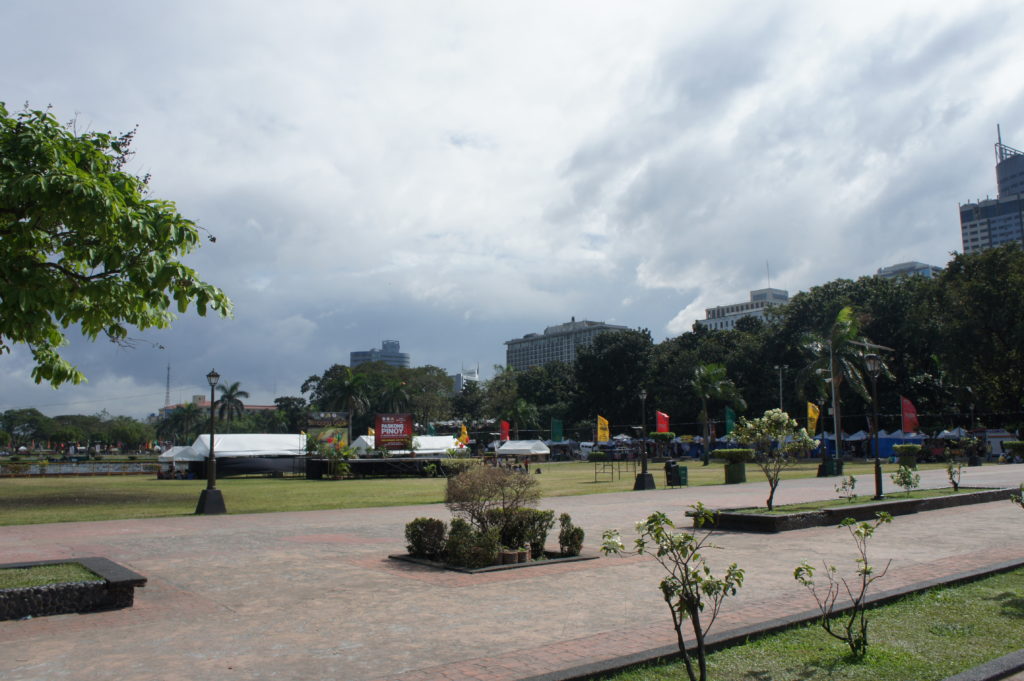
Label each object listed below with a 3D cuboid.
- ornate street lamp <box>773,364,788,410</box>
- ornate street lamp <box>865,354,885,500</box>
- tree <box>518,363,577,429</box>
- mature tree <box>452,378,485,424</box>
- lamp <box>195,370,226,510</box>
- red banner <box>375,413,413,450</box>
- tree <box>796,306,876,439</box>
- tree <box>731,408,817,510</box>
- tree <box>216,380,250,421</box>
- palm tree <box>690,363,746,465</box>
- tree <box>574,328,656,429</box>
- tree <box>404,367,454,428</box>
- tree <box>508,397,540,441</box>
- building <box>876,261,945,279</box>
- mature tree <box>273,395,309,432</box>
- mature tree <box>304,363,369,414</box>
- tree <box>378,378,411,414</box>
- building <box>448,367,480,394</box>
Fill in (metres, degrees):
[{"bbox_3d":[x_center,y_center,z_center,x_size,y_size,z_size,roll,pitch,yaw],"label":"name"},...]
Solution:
[{"bbox_3d":[27.060,7.240,80.360,1.500,9.570,0.500,-3,-8,18],"label":"ornate street lamp"},{"bbox_3d":[10.958,2.613,24.099,0.480,4.329,0.480,5,-9,-37],"label":"ornate street lamp"},{"bbox_3d":[5.472,11.517,130.000,10.000,16.000,10.000,-1,-7,0],"label":"tree"},{"bbox_3d":[-7.050,12.510,128.540,5.300,12.770,5.300,0,-7,-3],"label":"mature tree"},{"bbox_3d":[-8.520,2.868,22.600,0.680,4.100,0.680,5,-9,-38],"label":"lamp"},{"bbox_3d":[-11.369,8.829,77.000,3.700,3.500,0.300,0,-7,-5],"label":"red banner"},{"bbox_3d":[20.104,2.986,49.000,6.000,10.200,6.000,-1,-7,0],"label":"tree"},{"bbox_3d":[6.710,3.094,20.797,2.150,2.621,2.050,-3,-8,17],"label":"tree"},{"bbox_3d":[-45.039,12.902,127.174,5.400,12.723,5.400,2,-8,-19],"label":"tree"},{"bbox_3d":[17.270,6.170,67.290,4.700,8.580,4.700,-3,-8,14],"label":"palm tree"},{"bbox_3d":[13.496,6.978,103.897,10.800,17.003,10.800,-2,-8,7],"label":"tree"},{"bbox_3d":[-12.870,11.330,125.650,8.200,14.510,8.200,0,-7,-6],"label":"tree"},{"bbox_3d":[1.346,11.728,102.000,4.400,8.600,4.400,-1,-7,0],"label":"tree"},{"bbox_3d":[162.700,6.180,319.030,16.000,69.430,22.000,5,-9,-37],"label":"building"},{"bbox_3d":[-38.450,15.260,138.400,6.300,11.040,6.300,1,-8,-15],"label":"mature tree"},{"bbox_3d":[-29.850,11.890,132.720,10.500,15.850,10.000,1,-8,-13],"label":"mature tree"},{"bbox_3d":[-16.220,11.020,110.440,4.600,11.510,4.600,0,-7,-8],"label":"tree"},{"bbox_3d":[-33.425,46.796,560.000,18.000,57.000,18.000,4,-9,-30],"label":"building"}]

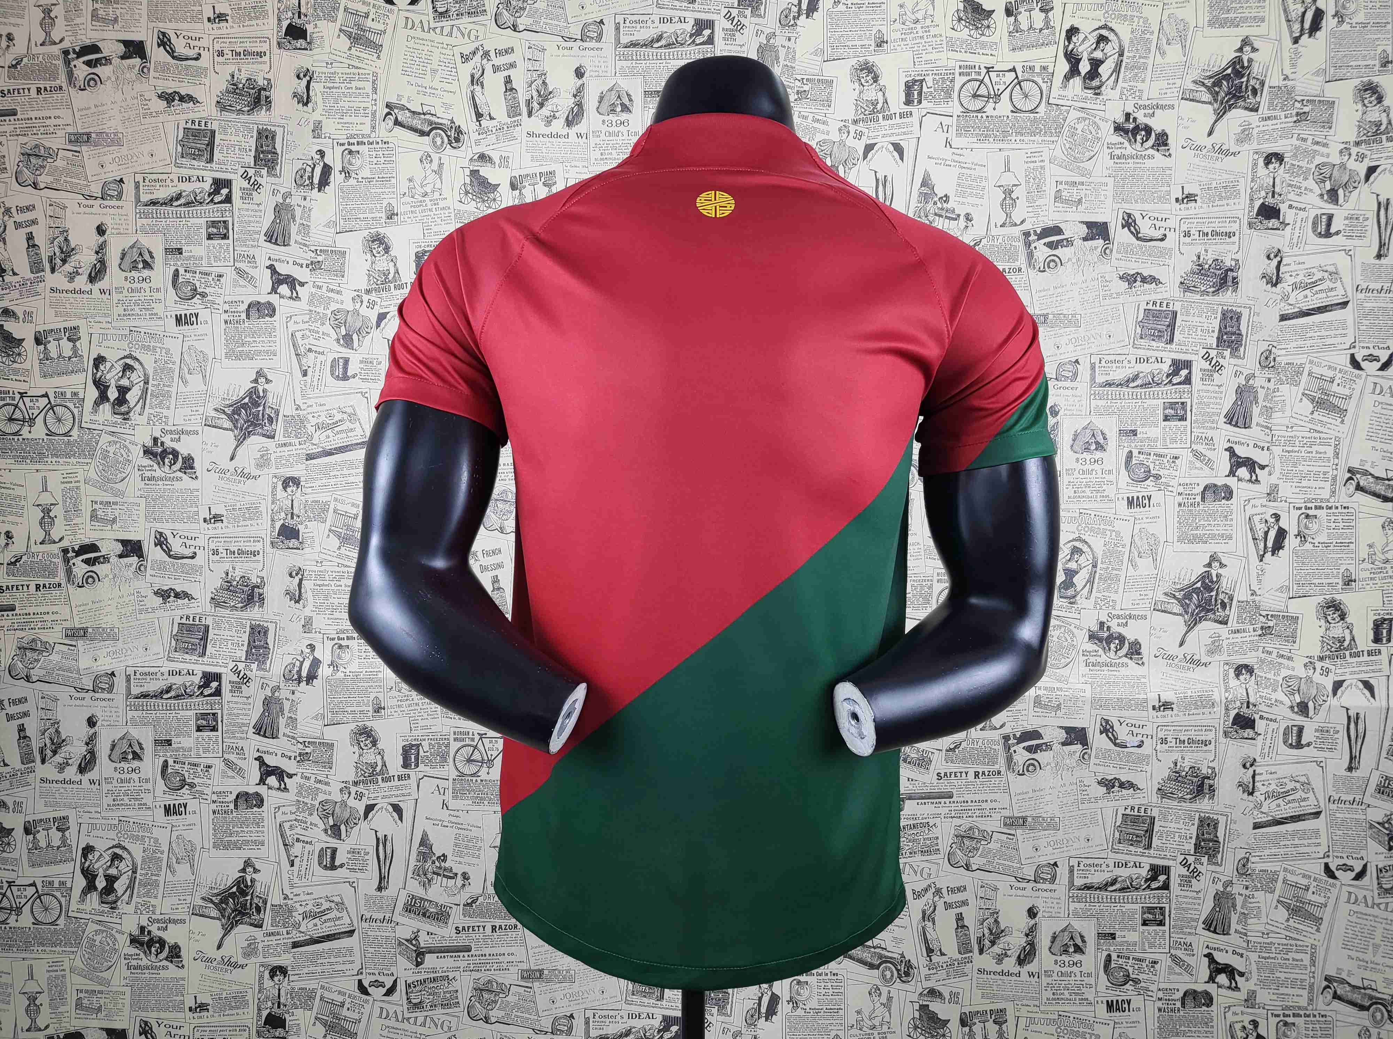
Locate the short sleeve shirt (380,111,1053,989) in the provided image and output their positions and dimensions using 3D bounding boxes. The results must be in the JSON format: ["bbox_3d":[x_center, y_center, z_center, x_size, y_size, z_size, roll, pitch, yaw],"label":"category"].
[{"bbox_3d":[0.018,0.012,0.910,0.575,0.720,0.290,2,1,3],"label":"short sleeve shirt"}]

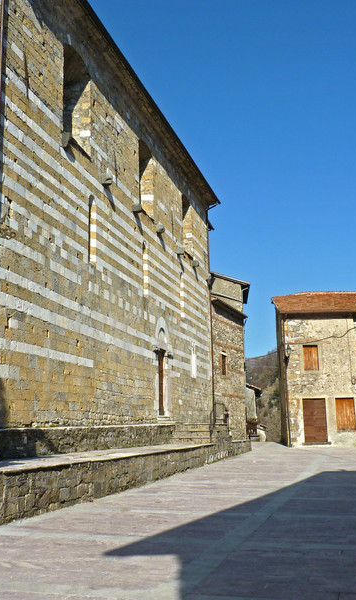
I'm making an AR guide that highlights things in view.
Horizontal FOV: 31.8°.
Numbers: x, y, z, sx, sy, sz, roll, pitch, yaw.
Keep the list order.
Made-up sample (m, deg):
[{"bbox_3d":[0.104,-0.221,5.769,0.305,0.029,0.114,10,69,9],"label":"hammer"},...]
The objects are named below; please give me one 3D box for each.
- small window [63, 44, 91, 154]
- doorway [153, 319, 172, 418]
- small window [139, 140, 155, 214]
[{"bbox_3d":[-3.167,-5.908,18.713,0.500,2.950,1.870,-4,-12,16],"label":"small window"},{"bbox_3d":[-0.707,2.747,25.100,0.500,4.050,2.150,-4,-12,16],"label":"doorway"},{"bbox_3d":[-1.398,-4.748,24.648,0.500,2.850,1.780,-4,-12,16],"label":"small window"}]

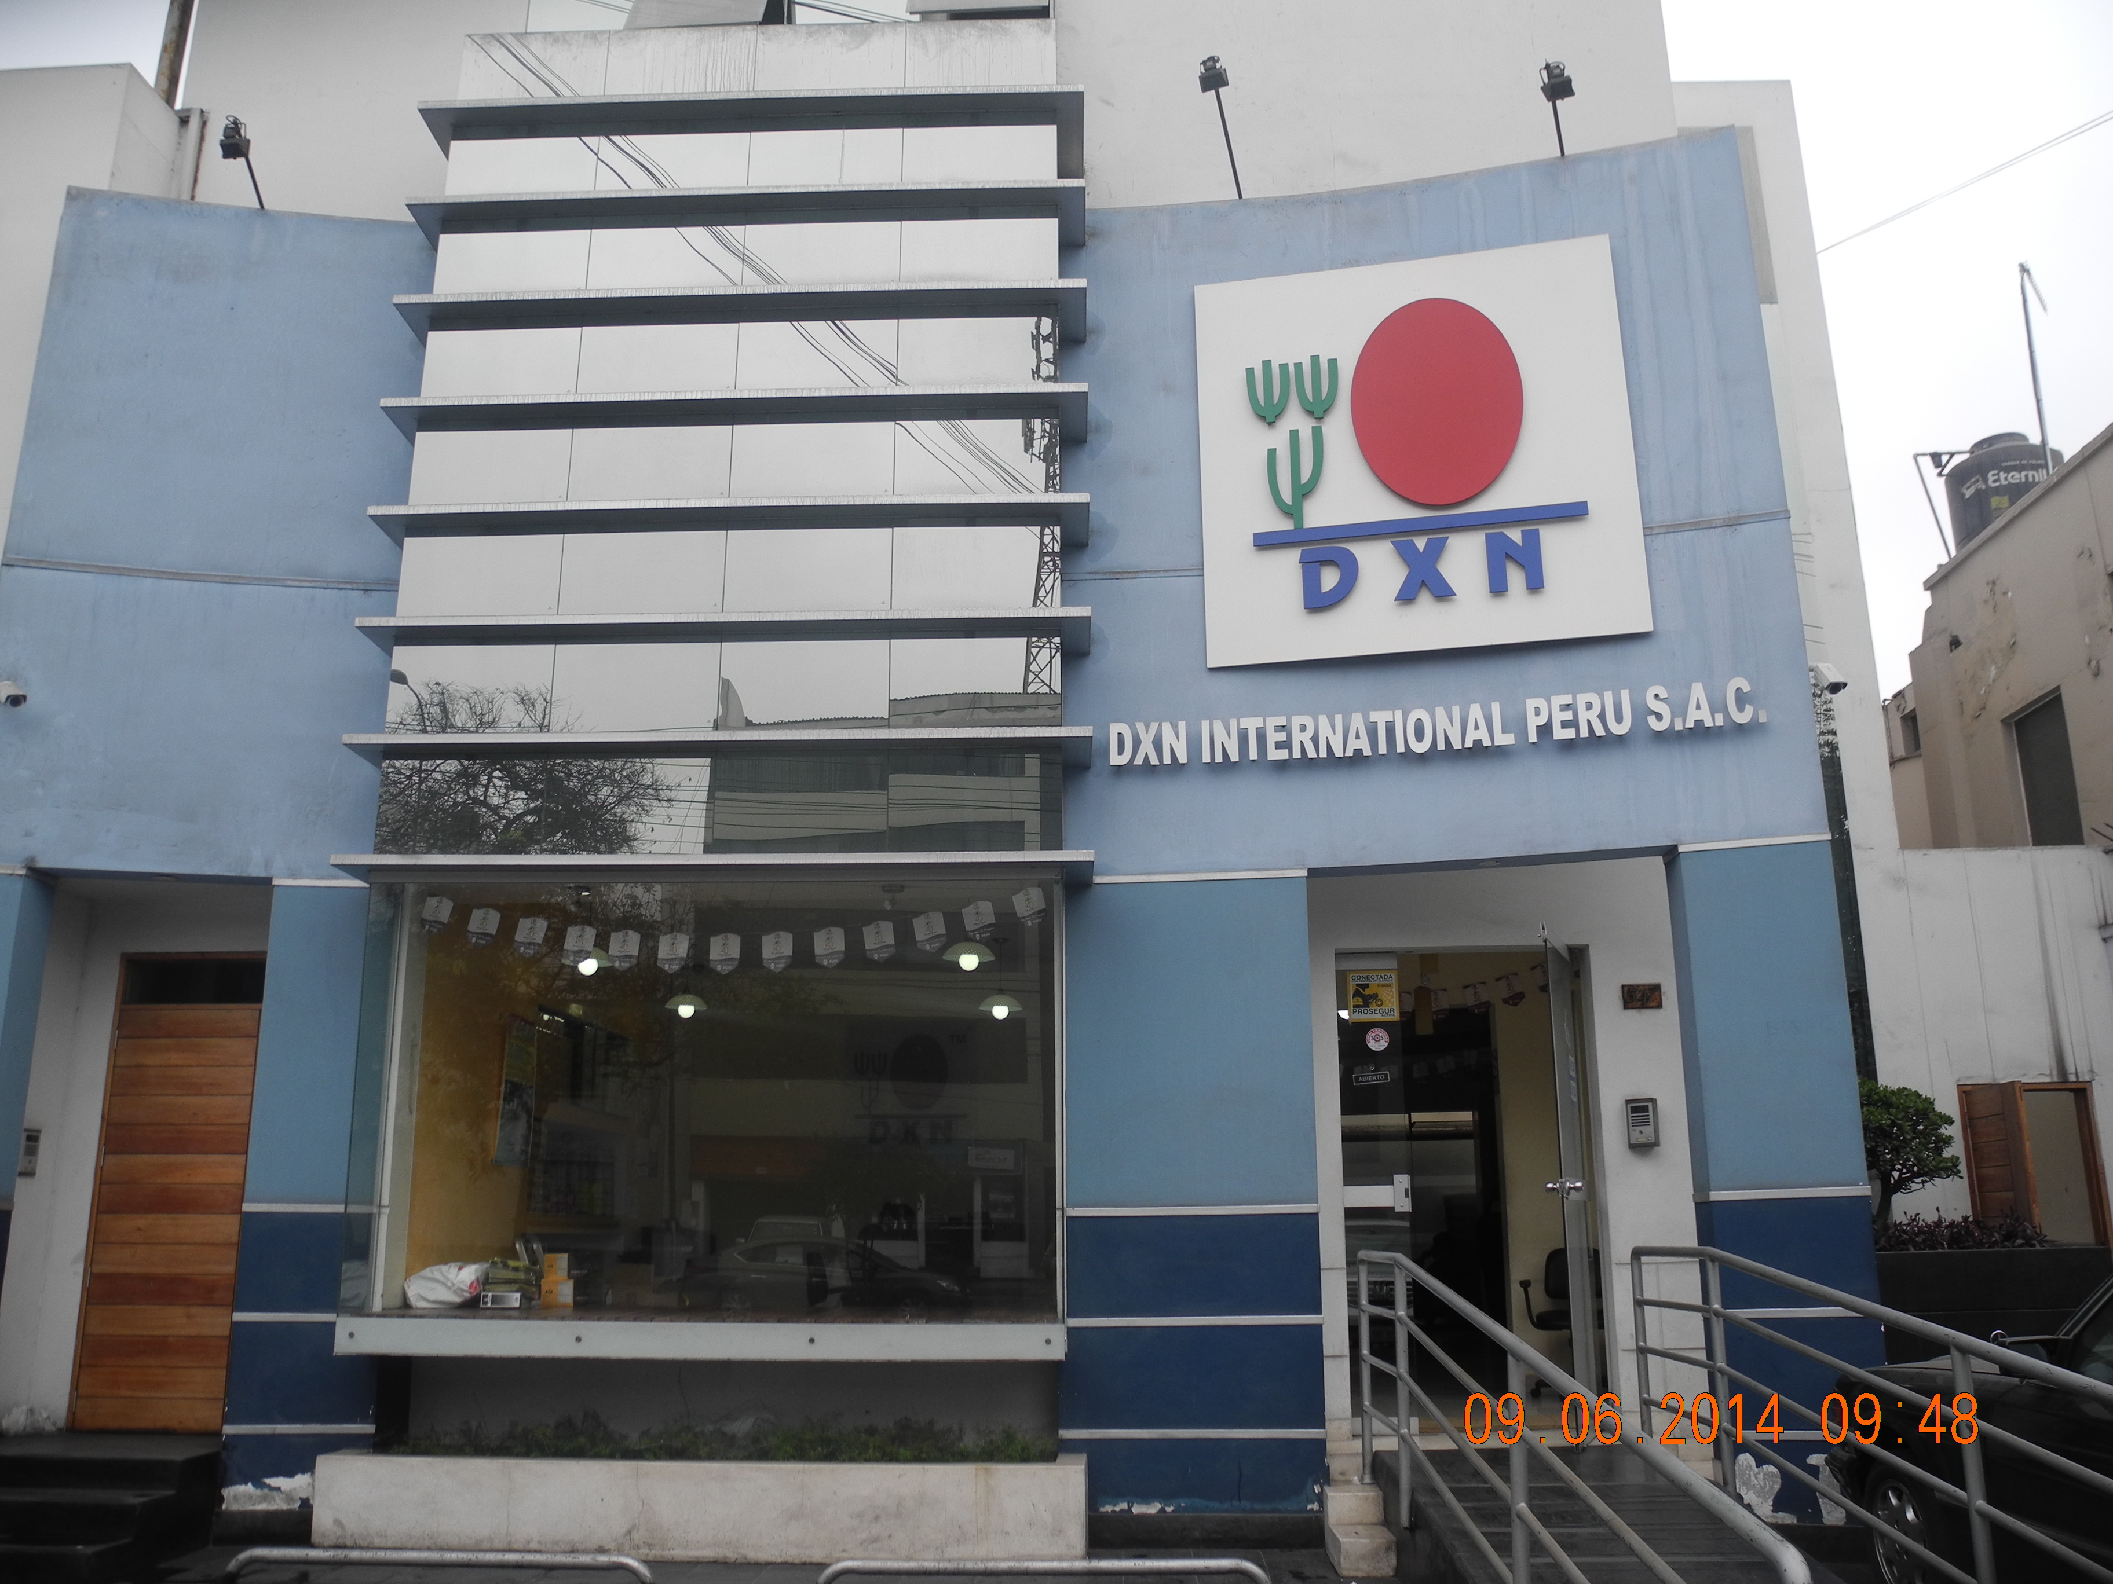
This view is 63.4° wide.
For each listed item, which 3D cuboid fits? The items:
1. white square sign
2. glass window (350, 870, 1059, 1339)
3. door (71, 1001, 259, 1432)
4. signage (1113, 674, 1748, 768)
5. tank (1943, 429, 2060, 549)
[{"bbox_3d":[1.796,-1.726,8.633,2.138,2.138,0.090,-4,-15,14],"label":"white square sign"},{"bbox_3d":[-1.606,1.401,7.840,3.240,1.996,0.120,0,-15,1],"label":"glass window"},{"bbox_3d":[-4.492,2.145,8.679,0.830,2.145,0.080,0,-15,1],"label":"door"},{"bbox_3d":[1.799,-0.336,8.275,3.123,0.235,0.110,-4,-15,13],"label":"signage"},{"bbox_3d":[9.549,-2.969,17.129,1.100,1.400,1.100,0,-15,1],"label":"tank"}]

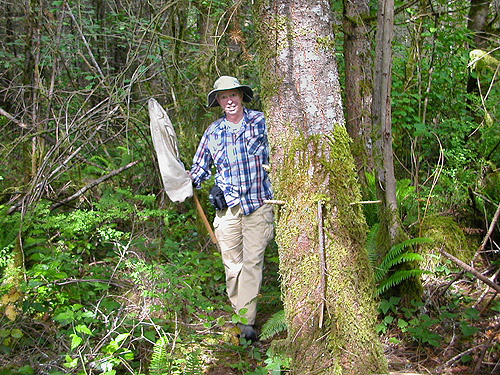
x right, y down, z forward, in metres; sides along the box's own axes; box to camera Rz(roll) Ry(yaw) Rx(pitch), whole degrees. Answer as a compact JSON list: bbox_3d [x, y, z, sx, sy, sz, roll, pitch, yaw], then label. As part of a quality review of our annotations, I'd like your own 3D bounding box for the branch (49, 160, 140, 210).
[{"bbox_3d":[-1.571,-0.020,5.400,0.950,0.500,0.250,-2,4,-6],"label":"branch"}]

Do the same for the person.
[{"bbox_3d":[-0.102,0.145,3.520,0.580,1.740,0.380,-3,4,1],"label":"person"}]

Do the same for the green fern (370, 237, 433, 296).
[{"bbox_3d":[1.141,0.599,4.050,0.500,0.460,0.450,-2,4,-6],"label":"green fern"}]

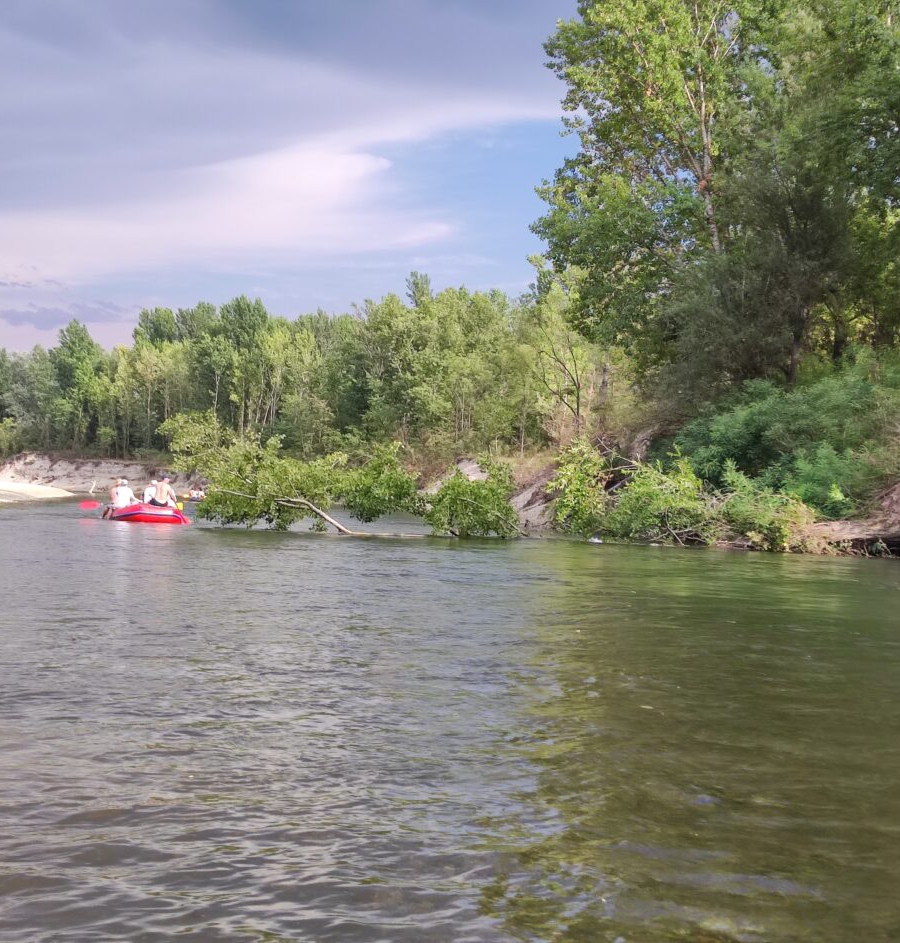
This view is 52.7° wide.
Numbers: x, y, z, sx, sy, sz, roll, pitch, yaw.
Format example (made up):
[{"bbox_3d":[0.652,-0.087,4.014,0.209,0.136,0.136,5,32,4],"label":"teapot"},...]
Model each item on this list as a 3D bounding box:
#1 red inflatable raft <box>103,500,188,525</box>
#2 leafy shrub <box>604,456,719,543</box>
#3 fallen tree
[{"bbox_3d":[-9.049,1.210,27.200,1.600,0.600,3.100,2,-1,-31],"label":"red inflatable raft"},{"bbox_3d":[4.975,0.679,21.800,2.500,1.950,2.200,1,-1,0],"label":"leafy shrub"},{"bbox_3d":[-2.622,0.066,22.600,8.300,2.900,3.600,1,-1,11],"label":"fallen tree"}]

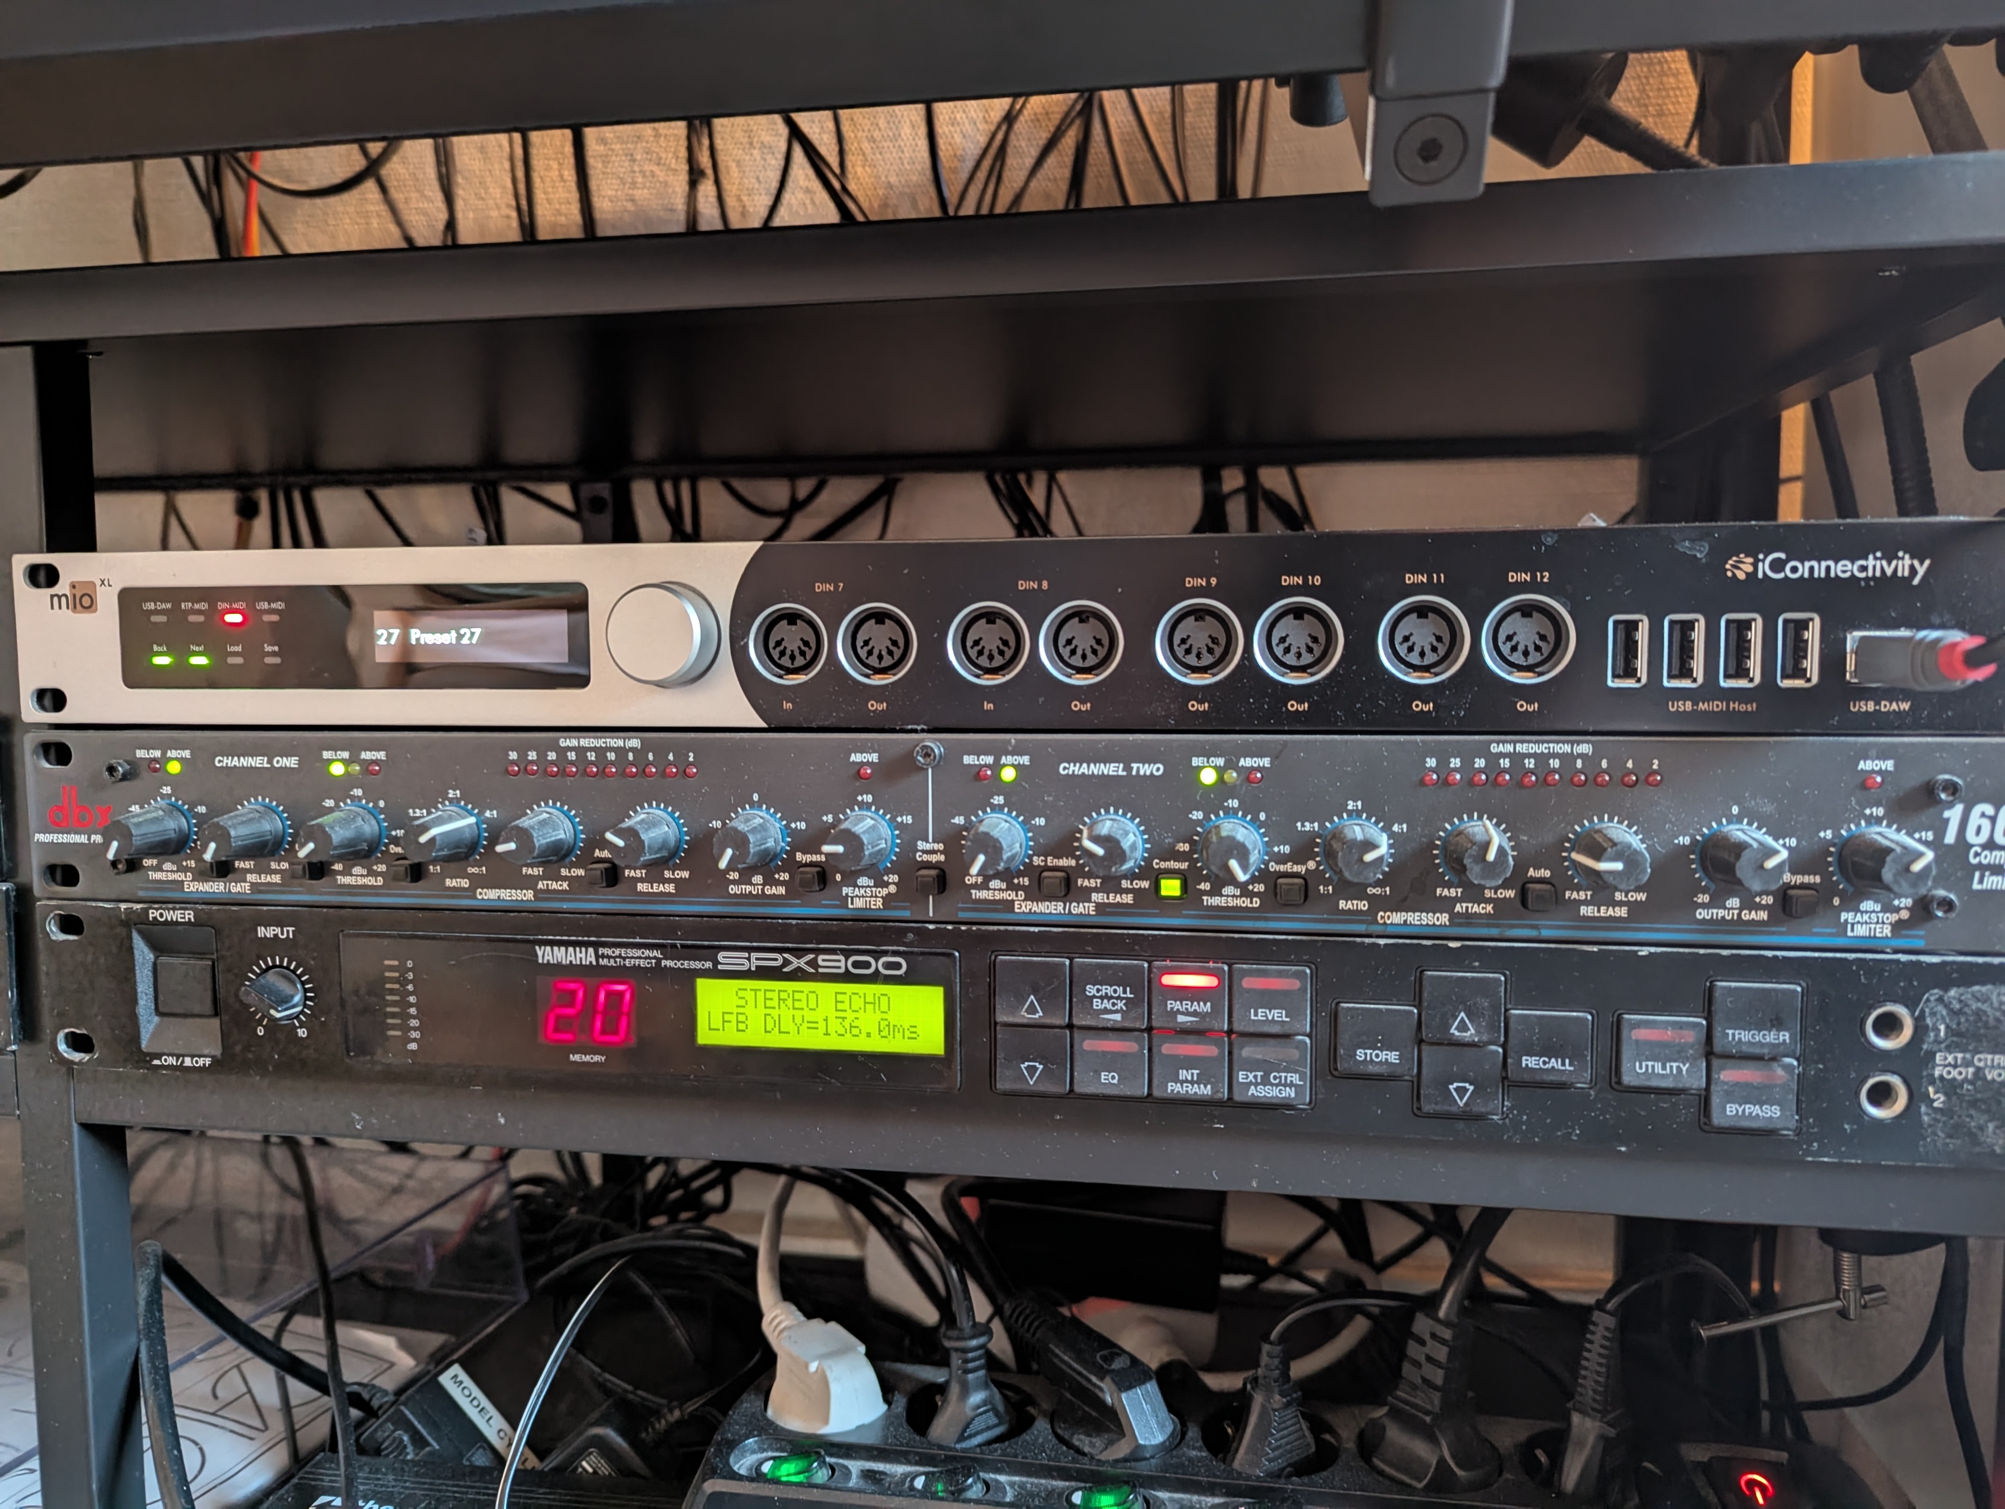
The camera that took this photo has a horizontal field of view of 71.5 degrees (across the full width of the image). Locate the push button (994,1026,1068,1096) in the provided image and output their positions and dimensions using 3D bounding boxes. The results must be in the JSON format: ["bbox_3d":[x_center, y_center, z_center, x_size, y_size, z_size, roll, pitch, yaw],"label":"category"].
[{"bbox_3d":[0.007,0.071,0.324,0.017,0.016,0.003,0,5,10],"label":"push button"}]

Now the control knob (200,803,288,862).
[{"bbox_3d":[-0.190,0.020,0.345,0.014,0.014,0.015,0,5,10],"label":"control knob"}]

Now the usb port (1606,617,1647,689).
[{"bbox_3d":[0.131,-0.022,0.294,0.008,0.015,0.010,0,5,10],"label":"usb port"}]

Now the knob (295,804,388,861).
[{"bbox_3d":[-0.163,0.021,0.341,0.014,0.014,0.015,0,5,10],"label":"knob"}]

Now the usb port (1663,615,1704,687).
[{"bbox_3d":[0.144,-0.022,0.296,0.008,0.015,0.009,0,5,10],"label":"usb port"}]

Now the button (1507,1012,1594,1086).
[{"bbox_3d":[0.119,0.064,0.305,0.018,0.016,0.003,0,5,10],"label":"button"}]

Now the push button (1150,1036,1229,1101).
[{"bbox_3d":[0.043,0.071,0.318,0.017,0.015,0.005,0,5,10],"label":"push button"}]

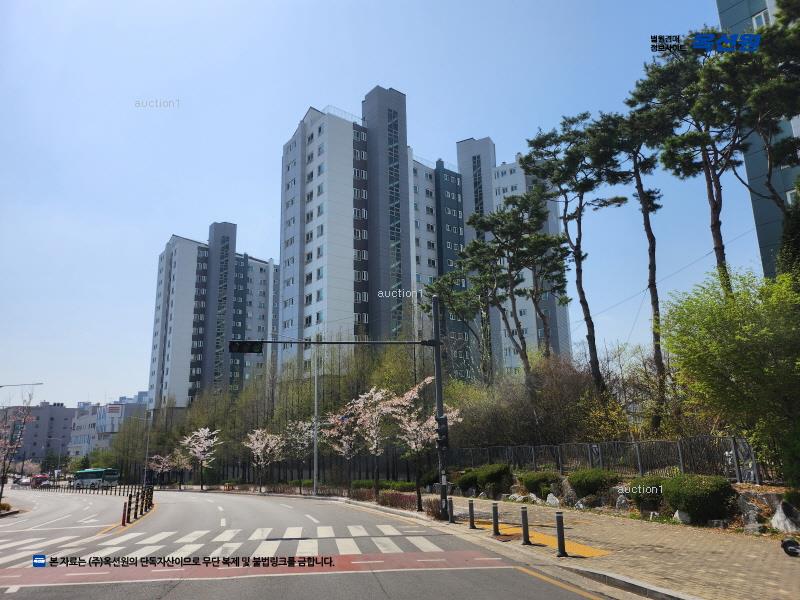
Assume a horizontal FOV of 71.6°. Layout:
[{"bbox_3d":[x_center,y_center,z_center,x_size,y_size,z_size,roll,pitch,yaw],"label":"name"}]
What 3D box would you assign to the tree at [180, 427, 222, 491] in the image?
[{"bbox_3d":[-17.413,13.988,49.105,3.672,5.440,3.500,3,-14,-19],"label":"tree"}]

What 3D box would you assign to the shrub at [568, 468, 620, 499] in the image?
[{"bbox_3d":[6.858,6.481,19.600,1.746,0.930,1.572,-5,-13,18],"label":"shrub"}]

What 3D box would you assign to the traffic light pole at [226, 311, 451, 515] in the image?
[{"bbox_3d":[-1.962,3.500,18.414,7.350,7.456,0.600,1,-13,-9],"label":"traffic light pole"}]

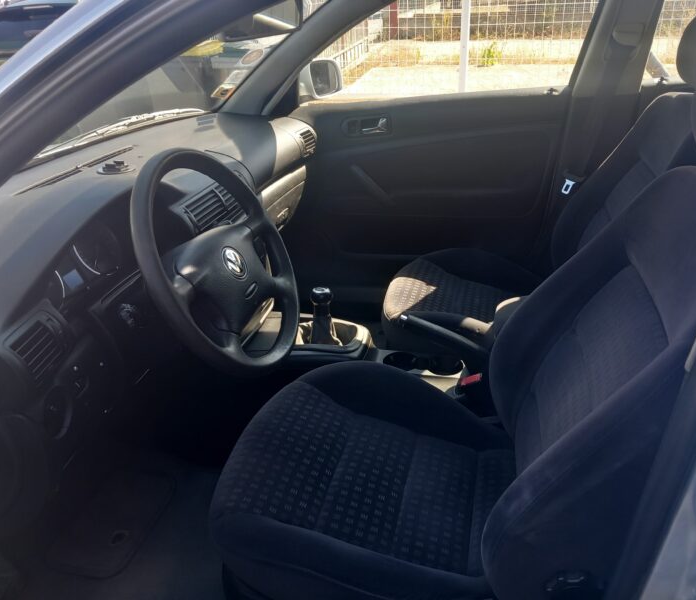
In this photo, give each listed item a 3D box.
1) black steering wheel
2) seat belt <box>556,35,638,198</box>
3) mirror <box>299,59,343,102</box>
[{"bbox_3d":[-0.211,-0.055,0.999,0.090,0.380,0.380,-22,17,23],"label":"black steering wheel"},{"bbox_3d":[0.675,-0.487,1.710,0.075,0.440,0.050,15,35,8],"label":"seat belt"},{"bbox_3d":[-0.108,-0.755,2.135,0.110,0.145,0.210,10,28,26],"label":"mirror"}]

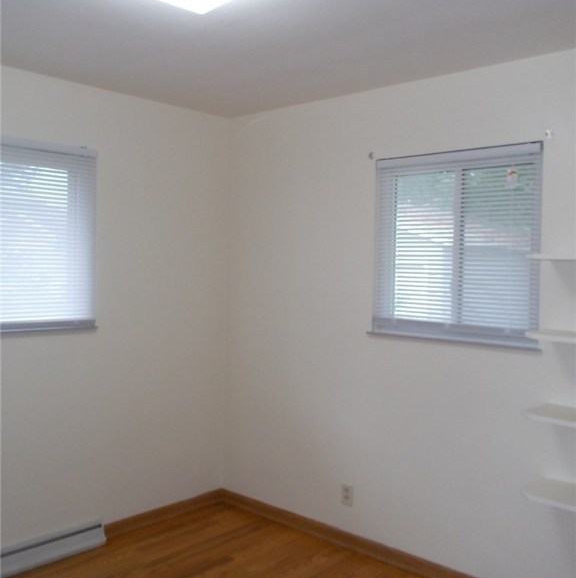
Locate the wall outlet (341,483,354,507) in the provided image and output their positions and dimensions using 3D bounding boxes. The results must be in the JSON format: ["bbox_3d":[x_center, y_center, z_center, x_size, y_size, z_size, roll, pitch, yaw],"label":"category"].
[{"bbox_3d":[0.321,1.125,3.501,0.072,0.115,0.012,3,3,42],"label":"wall outlet"}]

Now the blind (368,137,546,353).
[{"bbox_3d":[0.784,-0.205,3.077,0.845,0.880,0.040,3,3,42],"label":"blind"}]

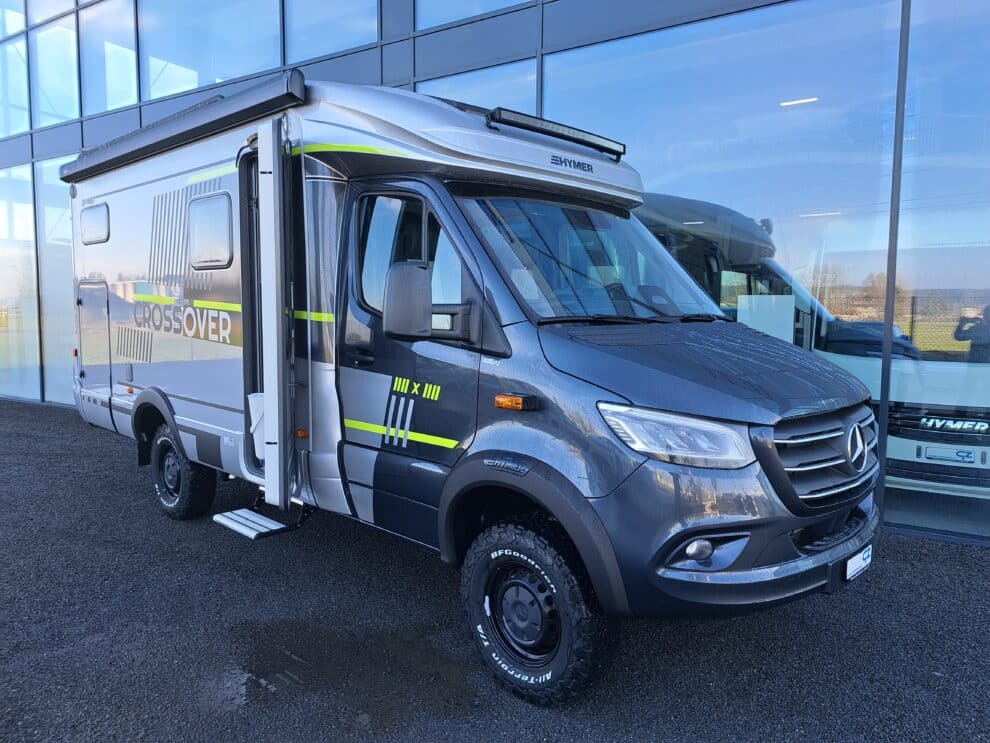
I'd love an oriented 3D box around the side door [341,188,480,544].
[{"bbox_3d":[-0.401,-0.064,3.426,1.110,1.770,0.190,6,7,42],"label":"side door"}]

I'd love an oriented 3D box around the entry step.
[{"bbox_3d":[-1.458,0.914,4.078,0.500,0.050,0.210,6,7,42],"label":"entry step"}]

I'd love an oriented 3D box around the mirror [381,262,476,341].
[{"bbox_3d":[-0.266,-0.296,2.887,0.180,0.325,0.410,6,7,42],"label":"mirror"}]

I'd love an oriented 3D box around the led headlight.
[{"bbox_3d":[0.713,0.261,2.697,0.480,0.270,0.450,6,7,42],"label":"led headlight"}]

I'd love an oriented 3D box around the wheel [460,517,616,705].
[{"bbox_3d":[0.184,1.057,3.066,0.780,0.780,0.260,6,7,42],"label":"wheel"}]

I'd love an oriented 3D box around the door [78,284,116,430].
[{"bbox_3d":[-3.496,-0.152,6.035,0.810,1.270,0.060,6,7,42],"label":"door"}]

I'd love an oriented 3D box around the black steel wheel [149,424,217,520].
[{"bbox_3d":[-2.514,0.793,5.533,0.780,0.780,0.260,6,7,42],"label":"black steel wheel"}]

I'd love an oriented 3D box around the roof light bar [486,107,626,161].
[{"bbox_3d":[0.382,-1.304,3.850,0.110,0.110,1.180,6,7,42],"label":"roof light bar"}]

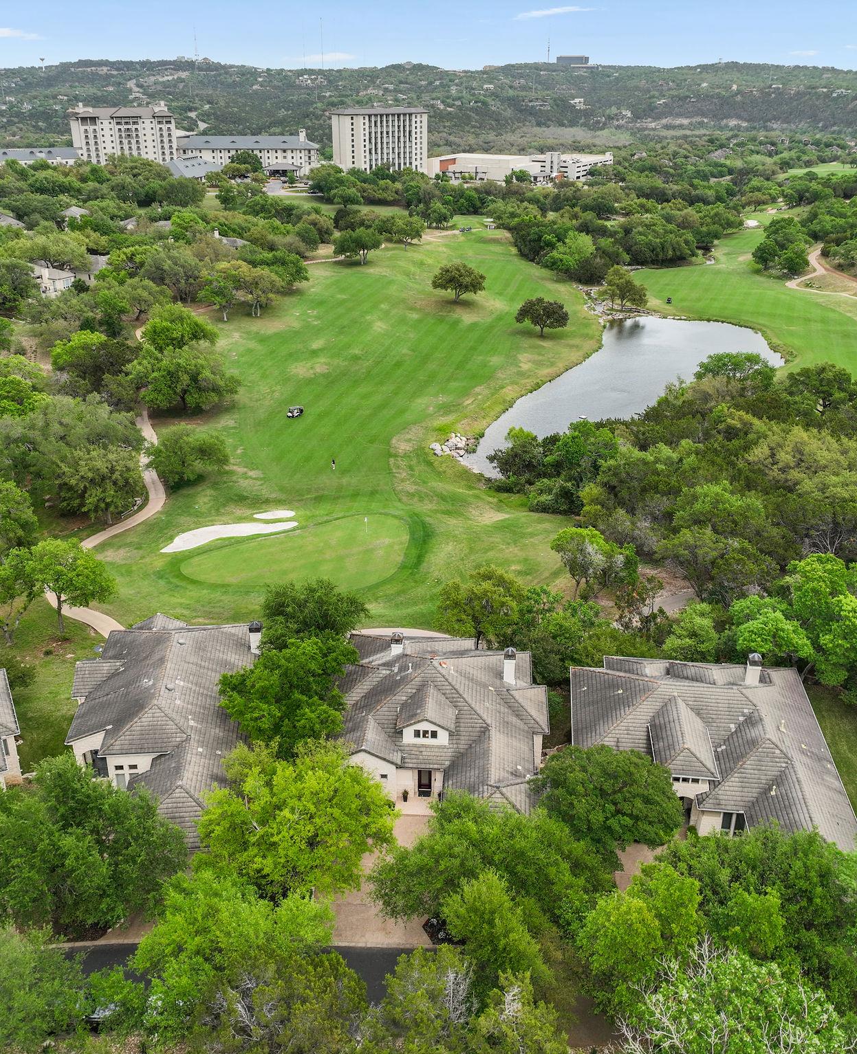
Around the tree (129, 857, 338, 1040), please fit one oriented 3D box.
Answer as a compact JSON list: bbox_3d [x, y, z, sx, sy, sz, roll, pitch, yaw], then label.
[{"bbox_3d":[-10.880,24.850,55.710,11.200,8.500,10.400,0,24,0],"label":"tree"}]

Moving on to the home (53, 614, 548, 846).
[{"bbox_3d":[-10.010,14.590,78.290,39.500,8.500,29.000,0,24,0],"label":"home"}]

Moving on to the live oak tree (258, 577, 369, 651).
[{"bbox_3d":[-10.900,9.785,92.997,10.400,9.500,10.000,0,25,0],"label":"live oak tree"}]

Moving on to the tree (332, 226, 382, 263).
[{"bbox_3d":[-20.300,-81.080,283.013,14.700,10.800,13.500,0,25,0],"label":"tree"}]

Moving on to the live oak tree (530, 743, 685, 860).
[{"bbox_3d":[12.750,19.770,69.800,11.200,6.400,11.000,0,24,0],"label":"live oak tree"}]

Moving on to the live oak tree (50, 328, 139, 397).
[{"bbox_3d":[-57.100,-26.740,167.090,14.500,11.600,13.500,0,24,0],"label":"live oak tree"}]

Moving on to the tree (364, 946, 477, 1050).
[{"bbox_3d":[-0.400,26.840,54.280,6.400,6.200,6.200,0,24,0],"label":"tree"}]

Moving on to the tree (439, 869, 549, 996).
[{"bbox_3d":[4.200,25.017,60.598,6.800,8.900,6.800,0,25,0],"label":"tree"}]

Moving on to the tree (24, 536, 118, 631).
[{"bbox_3d":[-35.850,6.520,96.460,8.600,9.800,8.400,0,24,0],"label":"tree"}]

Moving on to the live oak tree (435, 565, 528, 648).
[{"bbox_3d":[5.200,8.455,96.128,9.200,9.300,9.000,0,25,0],"label":"live oak tree"}]

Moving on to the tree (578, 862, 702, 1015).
[{"bbox_3d":[12.220,24.130,57.070,7.100,9.000,7.000,0,24,0],"label":"tree"}]

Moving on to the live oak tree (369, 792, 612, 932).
[{"bbox_3d":[4.100,22.746,65.057,15.700,9.300,11.500,0,25,0],"label":"live oak tree"}]

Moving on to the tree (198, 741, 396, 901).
[{"bbox_3d":[-8.900,20.963,66.659,13.200,11.200,12.300,0,25,0],"label":"tree"}]

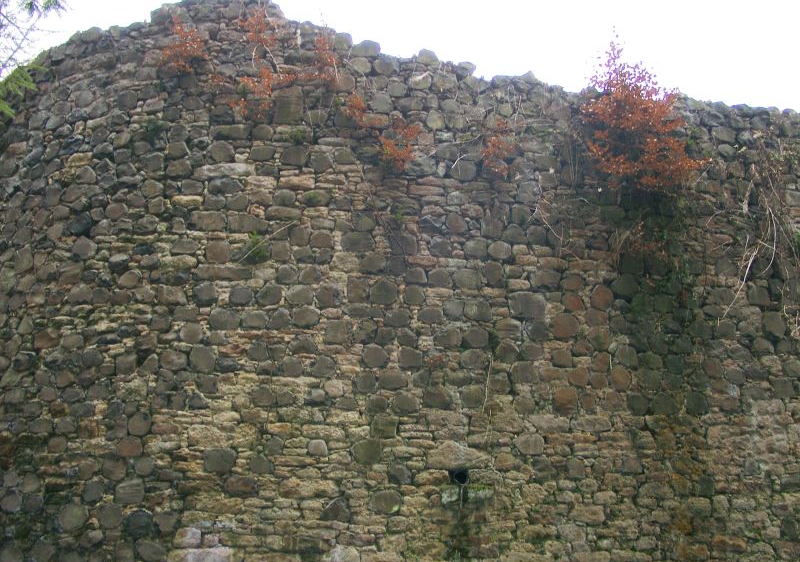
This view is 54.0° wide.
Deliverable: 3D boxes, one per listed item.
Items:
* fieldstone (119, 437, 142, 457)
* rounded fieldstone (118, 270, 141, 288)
[{"bbox_3d":[-2.599,1.606,7.580,0.241,0.186,0.163,-3,-16,12],"label":"fieldstone"},{"bbox_3d":[-2.729,-0.025,7.928,0.221,0.181,0.161,-5,-15,18],"label":"rounded fieldstone"}]

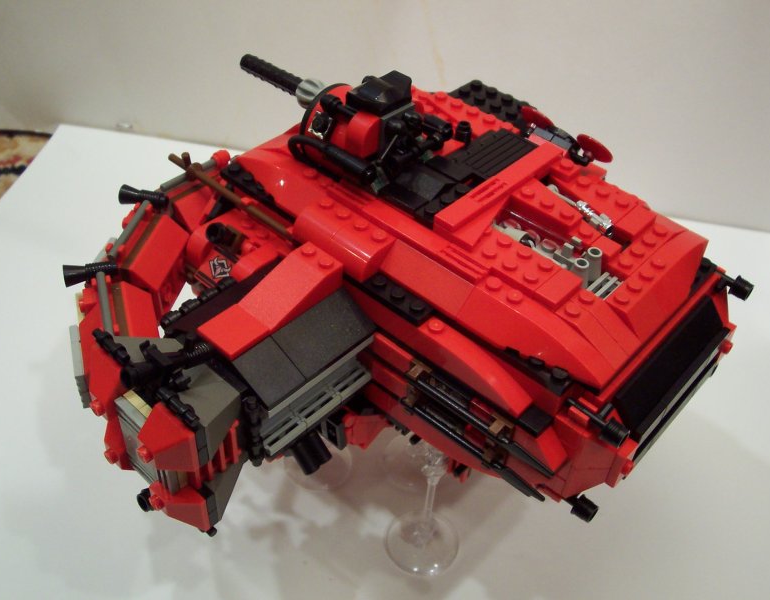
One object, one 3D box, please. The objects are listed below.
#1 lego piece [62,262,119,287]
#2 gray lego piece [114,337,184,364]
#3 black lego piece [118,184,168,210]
[{"bbox_3d":[-0.098,-0.009,0.286,0.017,0.009,0.008,-11,46,-16],"label":"lego piece"},{"bbox_3d":[-0.071,0.016,0.267,0.016,0.016,0.018,36,52,29],"label":"gray lego piece"},{"bbox_3d":[-0.089,-0.037,0.318,0.017,0.010,0.008,7,43,2],"label":"black lego piece"}]

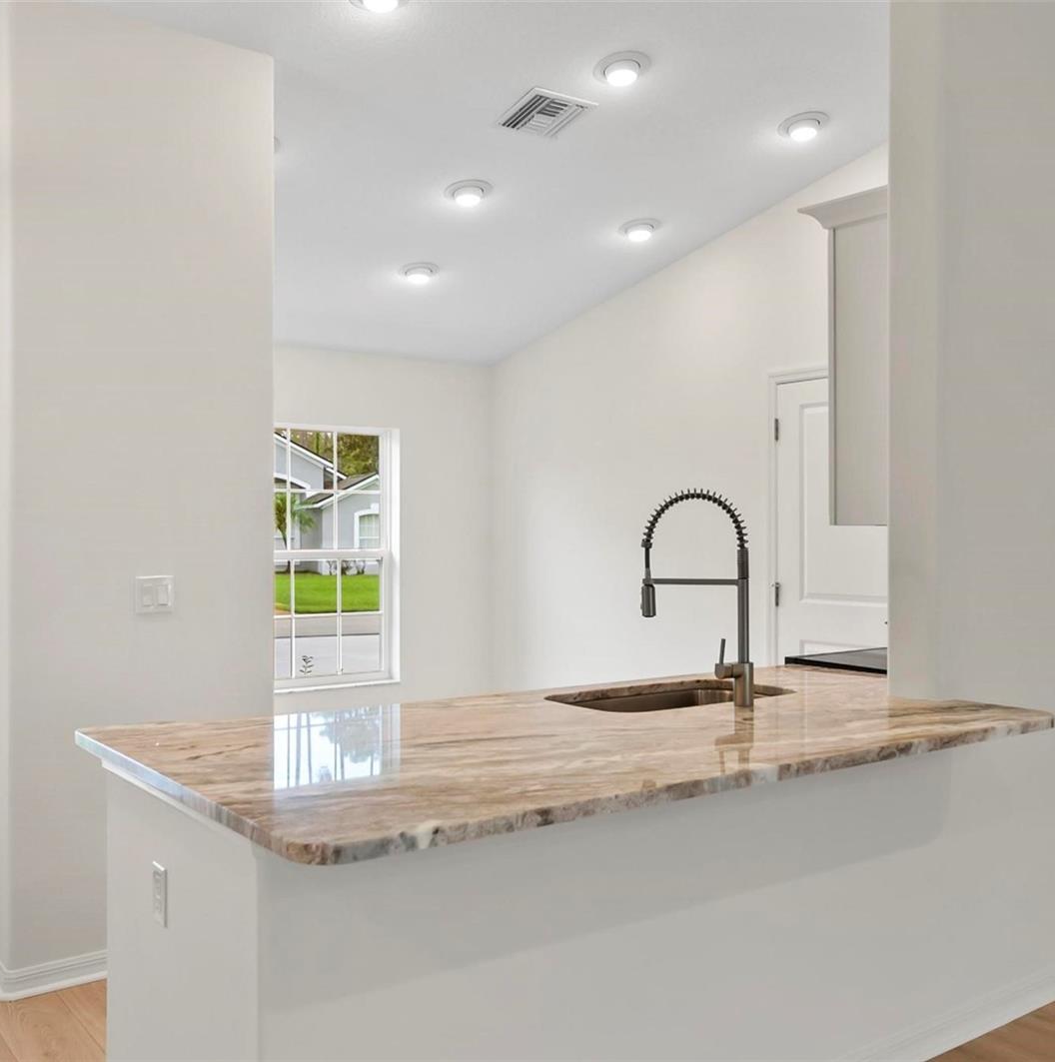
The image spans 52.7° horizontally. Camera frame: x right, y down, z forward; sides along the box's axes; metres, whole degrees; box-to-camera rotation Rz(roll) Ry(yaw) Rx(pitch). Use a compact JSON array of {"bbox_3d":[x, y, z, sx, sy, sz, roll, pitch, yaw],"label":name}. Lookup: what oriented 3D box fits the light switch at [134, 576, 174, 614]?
[{"bbox_3d":[-1.171,0.201,3.343,0.118,0.115,0.010,0,0,-37],"label":"light switch"}]

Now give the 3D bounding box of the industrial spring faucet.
[{"bbox_3d":[0.432,0.166,2.735,0.285,0.553,0.096,0,0,17],"label":"industrial spring faucet"}]

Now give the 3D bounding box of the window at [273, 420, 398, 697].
[{"bbox_3d":[-1.197,0.144,6.098,1.000,1.500,0.090,0,0,-37],"label":"window"}]

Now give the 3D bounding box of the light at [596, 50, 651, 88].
[{"bbox_3d":[0.332,-1.574,3.669,0.197,0.050,0.197,-6,-9,-1],"label":"light"}]

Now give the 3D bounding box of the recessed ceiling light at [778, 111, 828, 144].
[{"bbox_3d":[1.094,-1.579,4.192,0.197,0.050,0.197,-6,-9,-1],"label":"recessed ceiling light"}]

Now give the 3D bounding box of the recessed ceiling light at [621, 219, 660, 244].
[{"bbox_3d":[0.532,-1.398,4.981,0.197,0.050,0.197,-6,-9,-1],"label":"recessed ceiling light"}]

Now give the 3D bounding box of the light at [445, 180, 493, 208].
[{"bbox_3d":[-0.241,-1.396,4.431,0.197,0.050,0.197,-6,-9,-1],"label":"light"}]

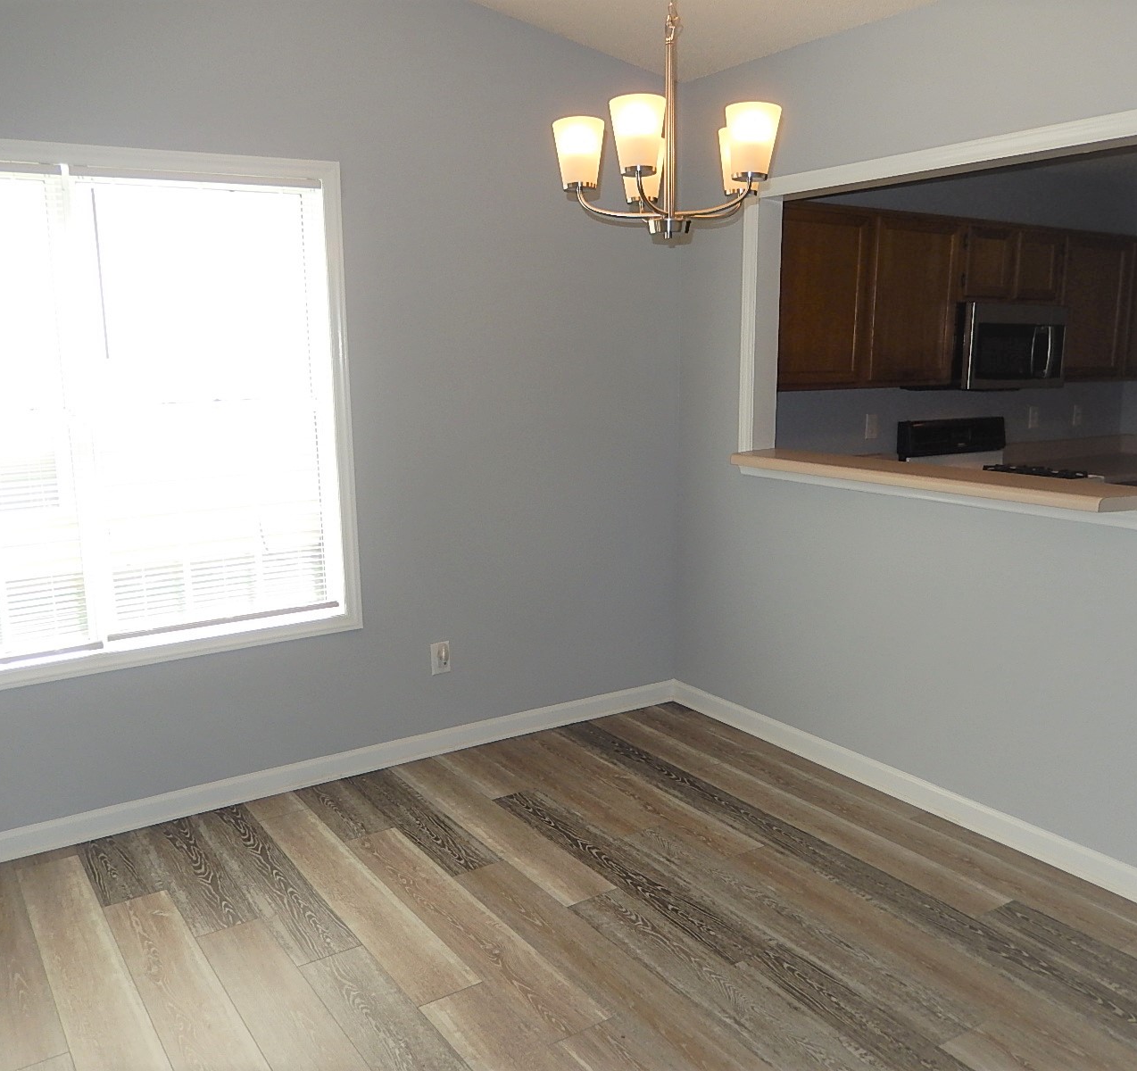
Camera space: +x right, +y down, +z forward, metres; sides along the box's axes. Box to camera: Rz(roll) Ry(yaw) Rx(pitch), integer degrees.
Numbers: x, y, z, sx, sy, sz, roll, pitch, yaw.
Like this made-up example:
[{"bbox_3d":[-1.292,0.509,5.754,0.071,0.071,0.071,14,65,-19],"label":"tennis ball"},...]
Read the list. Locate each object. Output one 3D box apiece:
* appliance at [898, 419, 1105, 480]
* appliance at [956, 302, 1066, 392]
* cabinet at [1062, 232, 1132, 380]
[{"bbox_3d":[2.178,0.025,5.215,0.765,1.185,0.670,-7,12,-33],"label":"appliance"},{"bbox_3d":[2.106,-0.944,5.167,0.760,0.406,0.415,-7,12,-33],"label":"appliance"},{"bbox_3d":[2.670,-1.223,5.554,0.640,0.763,0.330,-7,12,-33],"label":"cabinet"}]

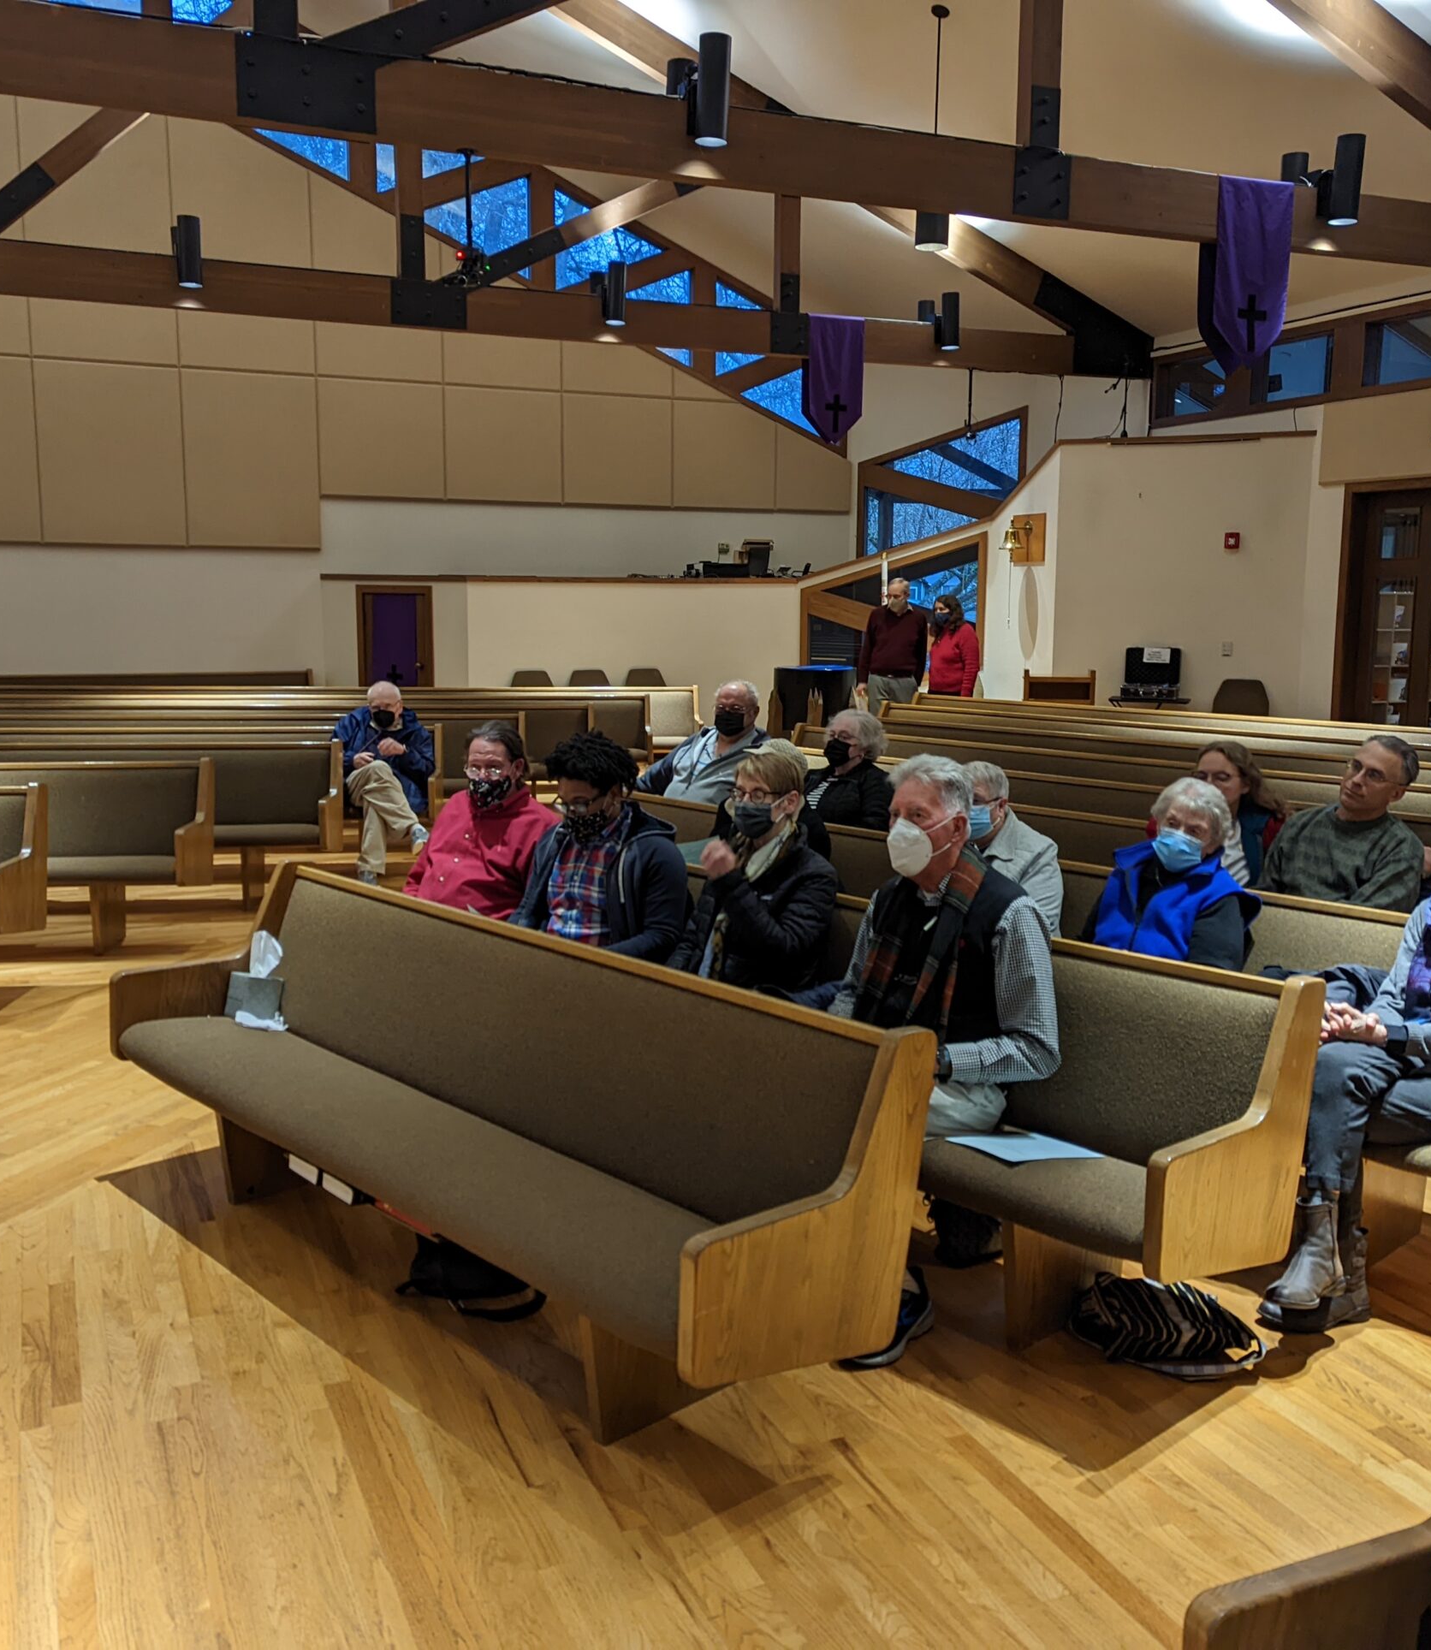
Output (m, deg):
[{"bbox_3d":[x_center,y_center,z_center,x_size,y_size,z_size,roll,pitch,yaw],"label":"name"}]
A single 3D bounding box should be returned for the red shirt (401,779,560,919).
[{"bbox_3d":[-0.749,0.152,4.925,0.420,0.600,0.560,-7,11,-42],"label":"red shirt"}]

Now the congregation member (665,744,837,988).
[{"bbox_3d":[0.003,0.408,3.907,0.720,1.240,0.540,-7,11,-42],"label":"congregation member"}]

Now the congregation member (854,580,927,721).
[{"bbox_3d":[1.386,-1.073,12.082,0.530,1.774,0.320,3,9,18],"label":"congregation member"}]

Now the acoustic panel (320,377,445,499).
[{"bbox_3d":[-3.352,-3.887,15.350,1.269,1.149,0.050,-4,9,-25],"label":"acoustic panel"}]

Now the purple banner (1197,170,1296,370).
[{"bbox_3d":[2.808,-2.916,8.056,0.500,0.980,0.170,-3,9,-23],"label":"purple banner"}]

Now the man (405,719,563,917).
[{"bbox_3d":[-0.768,0.300,4.750,0.540,1.220,0.680,7,11,39],"label":"man"}]

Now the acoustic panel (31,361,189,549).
[{"bbox_3d":[-5.466,-3.352,13.766,1.200,1.616,0.050,-4,9,-25],"label":"acoustic panel"}]

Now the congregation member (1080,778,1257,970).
[{"bbox_3d":[1.139,0.465,4.004,0.480,1.140,0.650,9,12,44],"label":"congregation member"}]

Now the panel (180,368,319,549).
[{"bbox_3d":[-4.815,-3.811,15.795,1.330,1.800,0.060,-3,9,-23],"label":"panel"}]

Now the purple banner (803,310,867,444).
[{"bbox_3d":[0.958,-3.560,12.241,0.500,1.000,0.170,-3,9,-23],"label":"purple banner"}]

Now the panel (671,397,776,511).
[{"bbox_3d":[0.058,-3.957,16.327,1.170,1.112,0.050,-4,9,-25],"label":"panel"}]

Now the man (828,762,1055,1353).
[{"bbox_3d":[0.439,0.472,3.428,0.740,1.260,0.570,-7,11,-42],"label":"man"}]

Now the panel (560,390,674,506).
[{"bbox_3d":[-1.020,-3.888,15.820,1.200,1.112,0.050,-4,9,-25],"label":"panel"}]

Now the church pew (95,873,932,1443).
[{"bbox_3d":[-0.624,0.666,3.464,0.578,0.811,2.378,-7,12,-42],"label":"church pew"}]

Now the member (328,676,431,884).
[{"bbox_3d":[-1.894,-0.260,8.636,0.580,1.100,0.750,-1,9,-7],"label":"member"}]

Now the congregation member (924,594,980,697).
[{"bbox_3d":[1.934,-1.048,12.379,0.450,1.640,0.300,7,11,38],"label":"congregation member"}]

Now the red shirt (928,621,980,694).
[{"bbox_3d":[1.908,-1.332,12.200,0.420,0.620,0.270,7,11,35],"label":"red shirt"}]

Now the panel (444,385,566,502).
[{"bbox_3d":[-2.335,-4.218,16.817,1.330,1.260,0.060,-3,9,-23],"label":"panel"}]

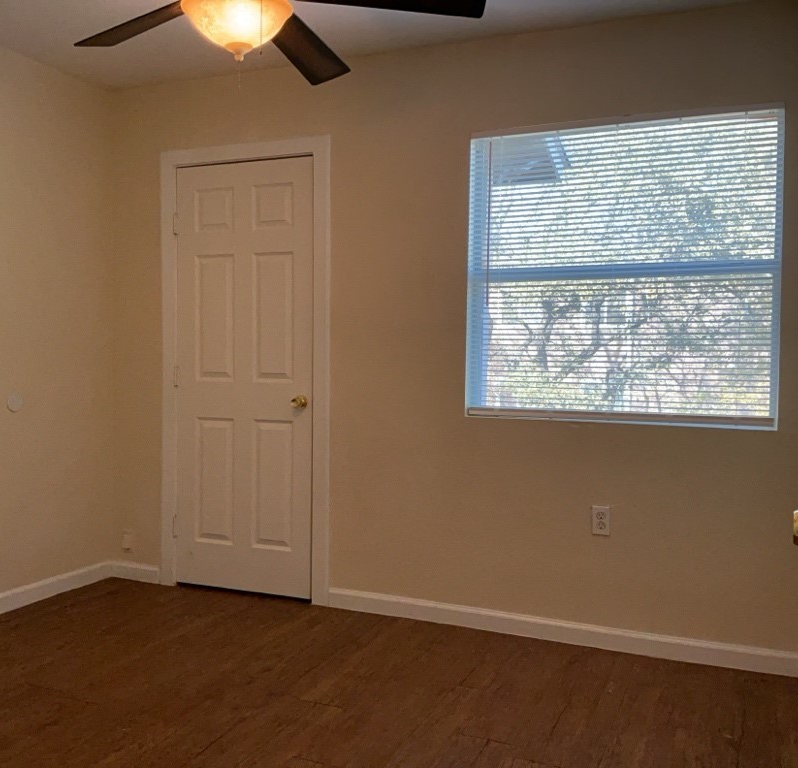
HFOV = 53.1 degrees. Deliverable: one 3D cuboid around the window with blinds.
[{"bbox_3d":[0.862,-0.439,3.186,1.190,1.185,0.100,2,2,22],"label":"window with blinds"}]

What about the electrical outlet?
[{"bbox_3d":[0.807,0.549,3.192,0.070,0.114,0.010,2,2,22],"label":"electrical outlet"}]

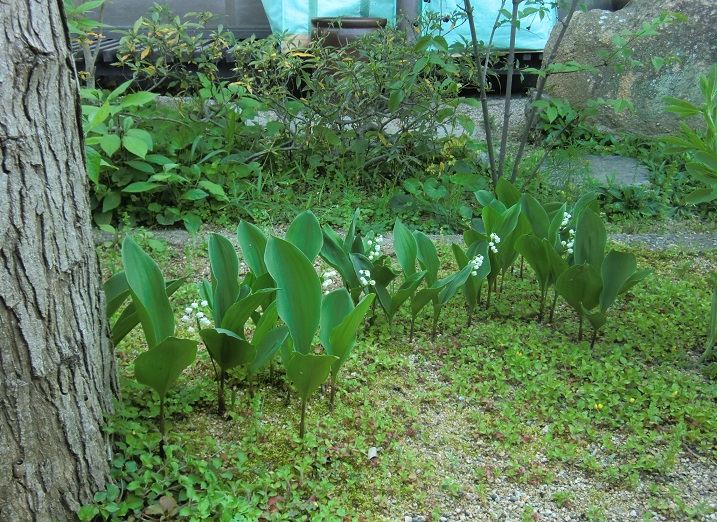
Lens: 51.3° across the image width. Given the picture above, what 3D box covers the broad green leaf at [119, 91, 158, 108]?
[{"bbox_3d":[-0.558,-0.411,1.900,0.100,0.034,0.035,-21,0,0],"label":"broad green leaf"}]

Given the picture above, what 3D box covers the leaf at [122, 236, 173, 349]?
[{"bbox_3d":[-0.241,0.038,0.848,0.048,0.139,0.030,-15,2,-8],"label":"leaf"}]

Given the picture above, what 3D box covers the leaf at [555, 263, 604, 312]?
[{"bbox_3d":[0.363,0.045,1.226,0.076,0.113,0.035,0,42,17],"label":"leaf"}]

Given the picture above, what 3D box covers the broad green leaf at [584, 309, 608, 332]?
[{"bbox_3d":[0.361,0.088,1.133,0.038,0.045,0.028,-8,19,0],"label":"broad green leaf"}]

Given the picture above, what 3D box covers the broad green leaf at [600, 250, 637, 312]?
[{"bbox_3d":[0.389,0.032,1.140,0.050,0.107,0.030,18,-11,9],"label":"broad green leaf"}]

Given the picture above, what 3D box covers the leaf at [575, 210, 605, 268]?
[{"bbox_3d":[0.385,-0.029,1.238,0.053,0.119,0.022,-2,10,17],"label":"leaf"}]

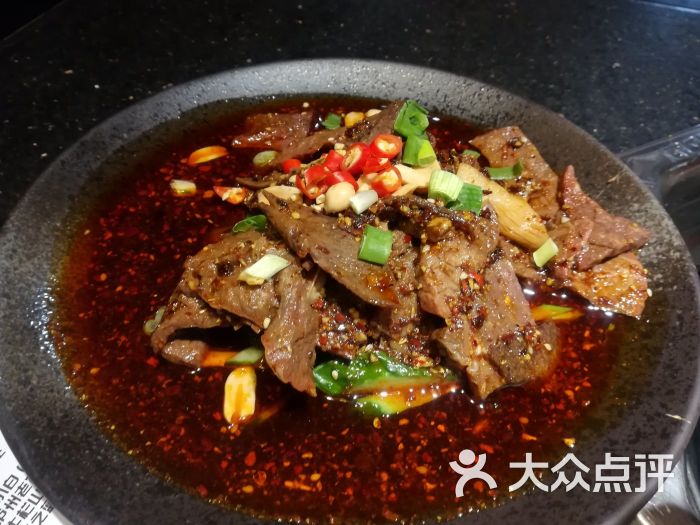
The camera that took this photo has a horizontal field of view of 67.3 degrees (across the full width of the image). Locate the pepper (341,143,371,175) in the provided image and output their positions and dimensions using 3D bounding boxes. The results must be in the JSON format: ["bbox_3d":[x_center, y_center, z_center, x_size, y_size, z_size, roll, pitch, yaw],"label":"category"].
[{"bbox_3d":[0.002,-0.043,0.219,0.010,0.011,0.013,2,44,-36],"label":"pepper"}]

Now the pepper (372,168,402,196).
[{"bbox_3d":[0.015,-0.033,0.215,0.013,0.009,0.012,-33,99,-27],"label":"pepper"}]

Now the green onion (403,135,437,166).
[{"bbox_3d":[0.031,-0.049,0.232,0.013,0.010,0.013,-6,72,-9],"label":"green onion"}]

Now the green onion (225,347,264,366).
[{"bbox_3d":[-0.037,0.033,0.186,0.013,0.006,0.006,-12,51,-14],"label":"green onion"}]

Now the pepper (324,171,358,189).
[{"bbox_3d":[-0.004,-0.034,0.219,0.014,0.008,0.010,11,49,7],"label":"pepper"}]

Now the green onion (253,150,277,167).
[{"bbox_3d":[-0.042,-0.051,0.257,0.011,0.004,0.009,3,48,0],"label":"green onion"}]

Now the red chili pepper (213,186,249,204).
[{"bbox_3d":[-0.055,-0.031,0.240,0.016,0.007,0.009,13,50,7],"label":"red chili pepper"}]

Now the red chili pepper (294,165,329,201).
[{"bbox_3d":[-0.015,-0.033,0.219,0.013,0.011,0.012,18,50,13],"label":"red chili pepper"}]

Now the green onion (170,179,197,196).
[{"bbox_3d":[-0.078,-0.035,0.245,0.011,0.007,0.007,8,49,3],"label":"green onion"}]

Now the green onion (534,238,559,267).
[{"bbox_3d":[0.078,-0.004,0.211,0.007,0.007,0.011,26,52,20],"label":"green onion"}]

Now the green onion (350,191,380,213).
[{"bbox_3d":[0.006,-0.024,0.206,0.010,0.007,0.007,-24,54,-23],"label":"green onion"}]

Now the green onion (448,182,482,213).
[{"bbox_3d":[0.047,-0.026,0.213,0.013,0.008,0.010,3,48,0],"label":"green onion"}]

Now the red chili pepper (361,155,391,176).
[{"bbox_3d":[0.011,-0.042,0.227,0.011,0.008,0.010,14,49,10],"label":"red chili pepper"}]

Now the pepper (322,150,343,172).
[{"bbox_3d":[-0.007,-0.042,0.222,0.009,0.009,0.010,-48,62,2],"label":"pepper"}]

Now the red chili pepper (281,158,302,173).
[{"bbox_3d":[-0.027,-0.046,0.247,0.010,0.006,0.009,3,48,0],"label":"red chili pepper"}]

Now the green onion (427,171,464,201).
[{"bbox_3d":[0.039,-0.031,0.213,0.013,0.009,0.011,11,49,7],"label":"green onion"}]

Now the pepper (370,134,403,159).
[{"bbox_3d":[0.016,-0.050,0.227,0.013,0.008,0.011,-32,87,-27],"label":"pepper"}]

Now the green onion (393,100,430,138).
[{"bbox_3d":[0.030,-0.069,0.254,0.015,0.012,0.014,-11,84,-13],"label":"green onion"}]

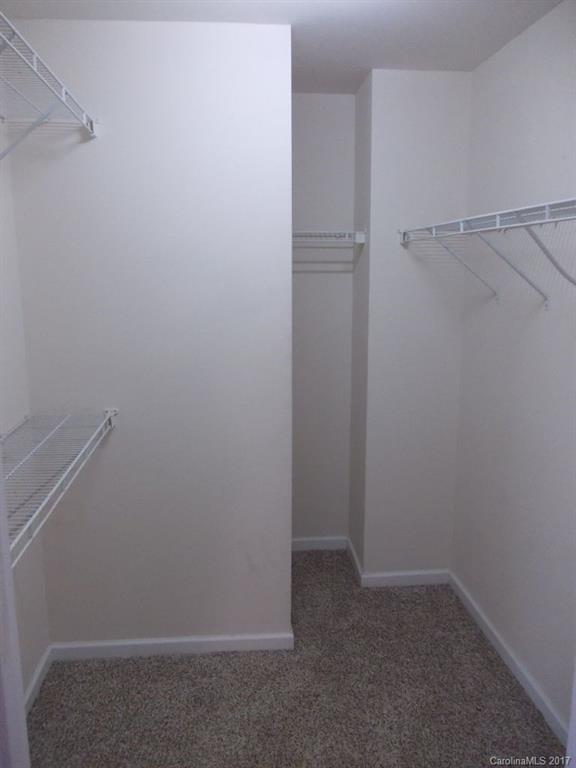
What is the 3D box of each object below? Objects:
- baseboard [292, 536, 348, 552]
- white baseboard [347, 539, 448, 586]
[{"bbox_3d":[0.164,0.921,3.546,0.360,0.073,0.020,-1,11,-4],"label":"baseboard"},{"bbox_3d":[0.580,0.954,3.369,0.465,0.073,0.431,-1,11,-4],"label":"white baseboard"}]

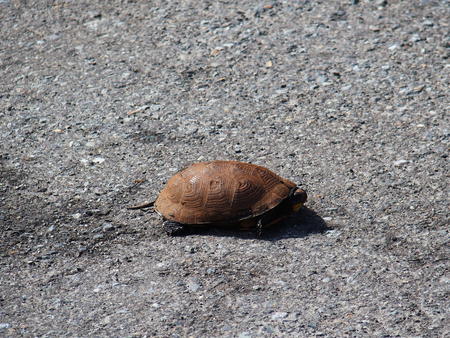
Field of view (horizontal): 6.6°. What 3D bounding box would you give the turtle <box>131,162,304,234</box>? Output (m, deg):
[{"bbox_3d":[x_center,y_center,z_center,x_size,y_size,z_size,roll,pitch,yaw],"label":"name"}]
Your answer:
[{"bbox_3d":[-0.007,0.018,3.500,0.160,0.051,0.102,4,26,7],"label":"turtle"}]

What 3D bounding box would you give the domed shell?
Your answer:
[{"bbox_3d":[0.000,0.017,3.500,0.128,0.044,0.093,4,26,7],"label":"domed shell"}]

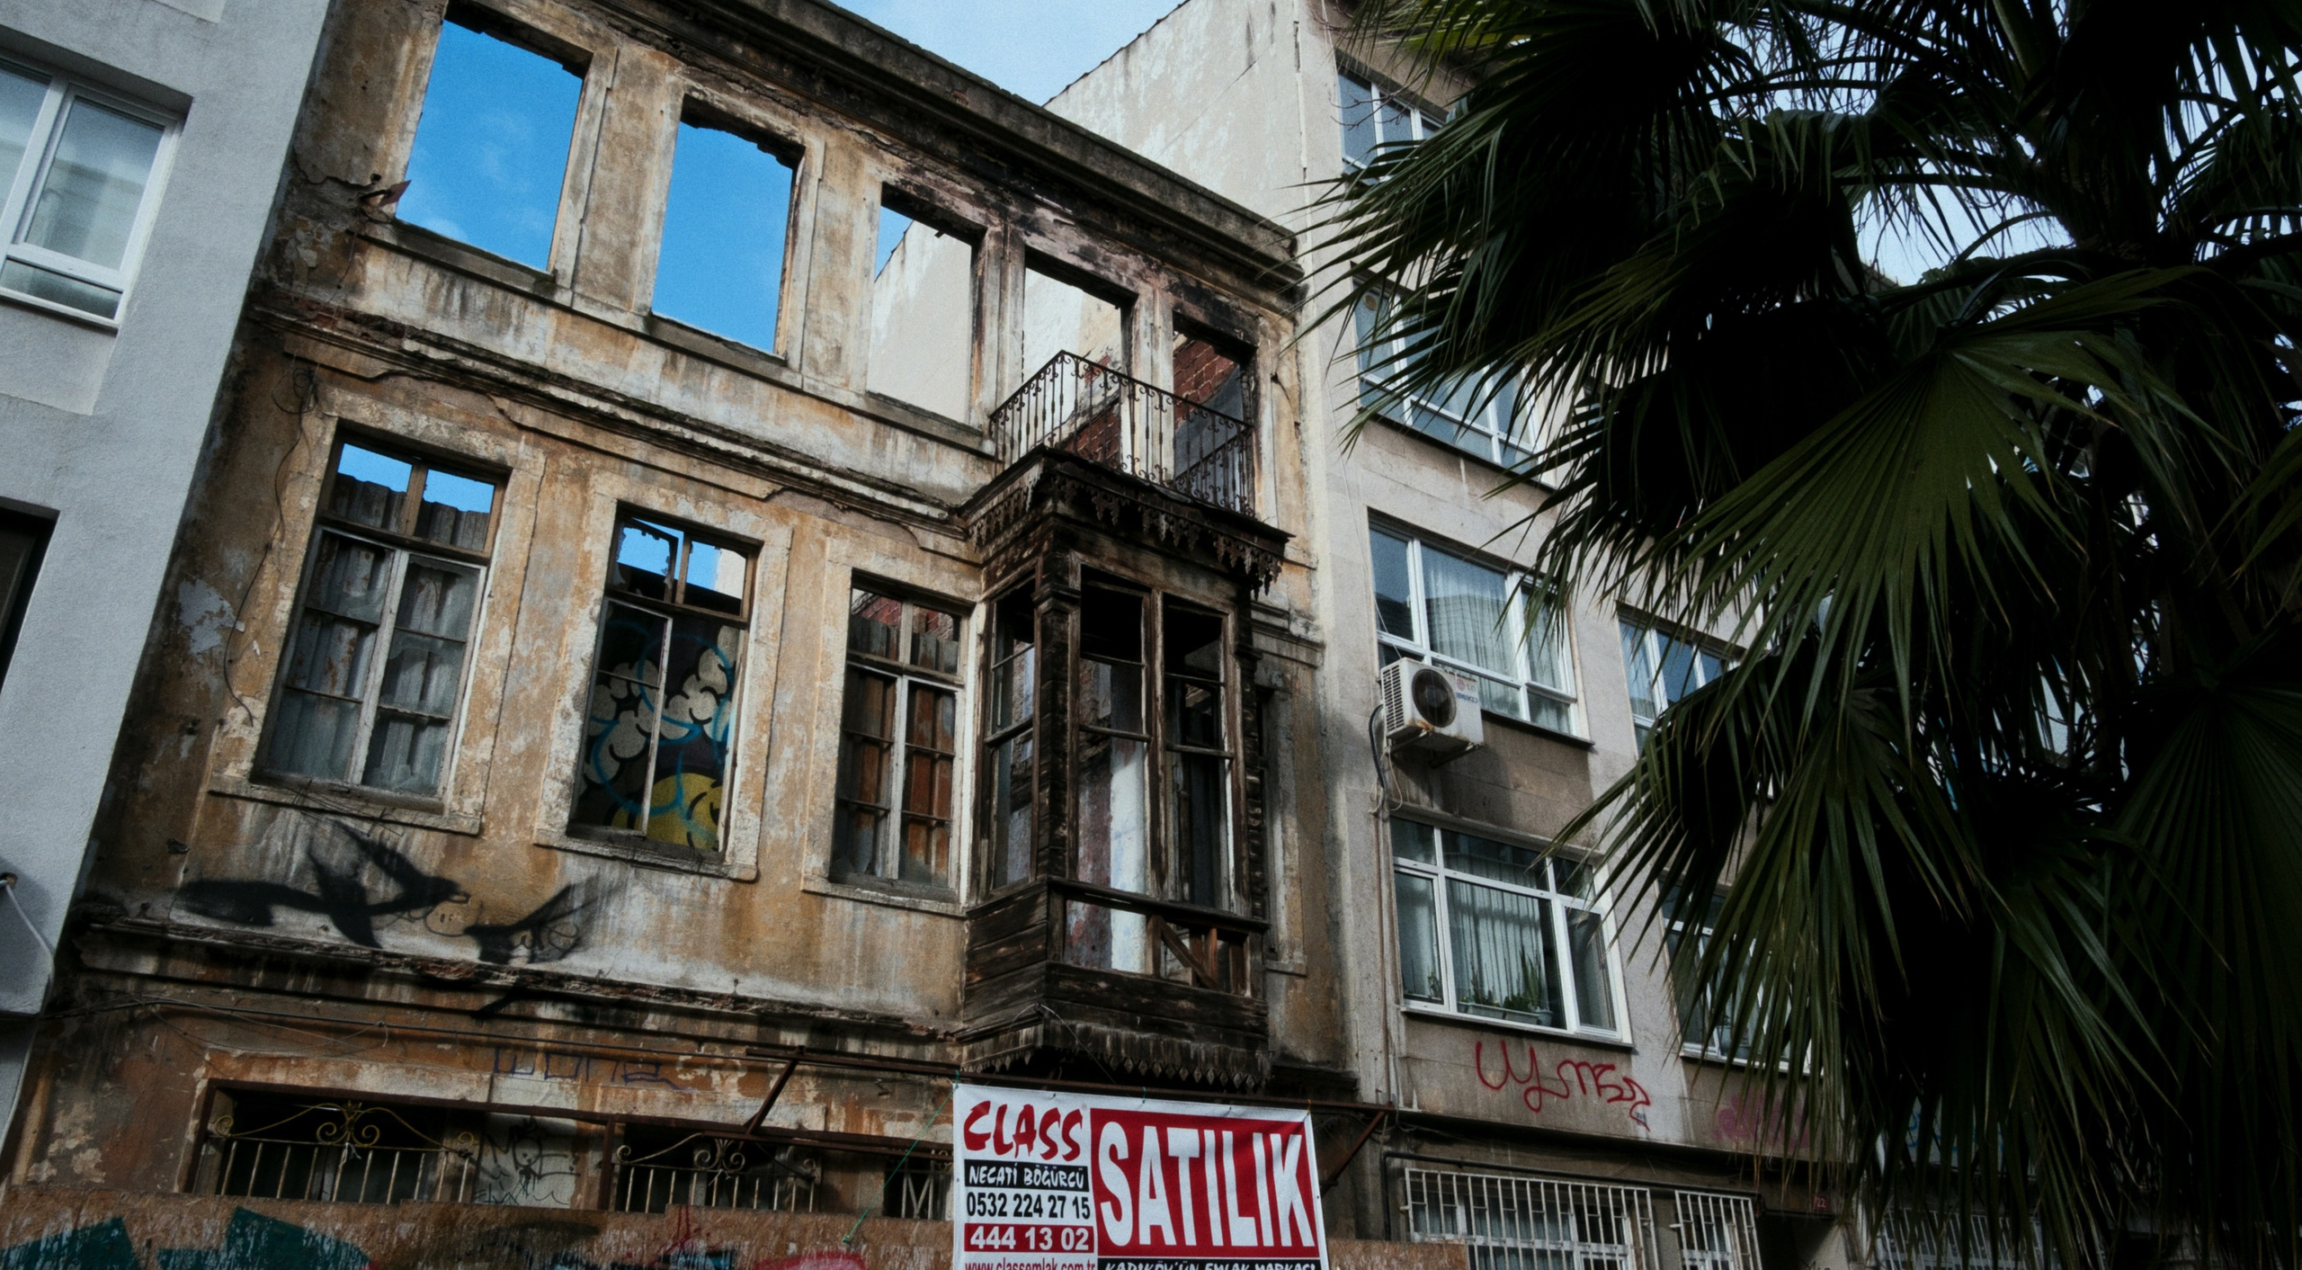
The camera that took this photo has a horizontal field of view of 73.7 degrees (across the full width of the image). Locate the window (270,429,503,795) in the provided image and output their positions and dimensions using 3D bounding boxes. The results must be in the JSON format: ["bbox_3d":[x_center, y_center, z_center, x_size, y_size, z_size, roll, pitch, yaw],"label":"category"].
[{"bbox_3d":[-4.350,-0.076,8.739,0.938,2.133,0.159,16,-29,-32],"label":"window"}]

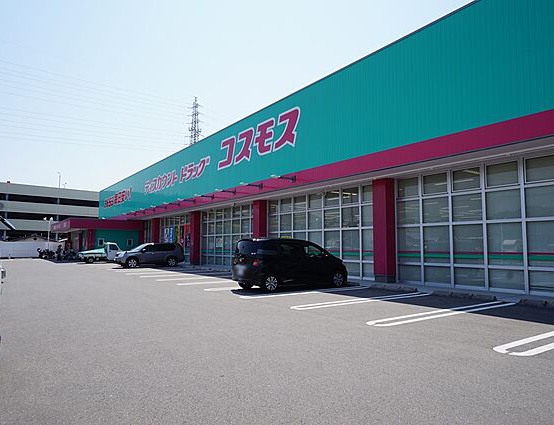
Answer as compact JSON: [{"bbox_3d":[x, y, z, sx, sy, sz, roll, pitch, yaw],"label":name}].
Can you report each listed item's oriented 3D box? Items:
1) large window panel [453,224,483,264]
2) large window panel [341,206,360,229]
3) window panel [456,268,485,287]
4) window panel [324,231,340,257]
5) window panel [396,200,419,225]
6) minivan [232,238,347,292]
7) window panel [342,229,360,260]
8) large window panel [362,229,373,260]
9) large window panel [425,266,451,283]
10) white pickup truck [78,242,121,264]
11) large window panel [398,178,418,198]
[{"bbox_3d":[6.447,1.071,13.177,0.060,1.340,1.018,4,-6,-36],"label":"large window panel"},{"bbox_3d":[3.351,0.231,17.776,0.080,0.930,1.070,4,-6,-36],"label":"large window panel"},{"bbox_3d":[6.452,2.166,13.069,0.060,0.579,0.995,4,-6,-36],"label":"window panel"},{"bbox_3d":[2.589,1.528,18.351,0.060,1.316,0.994,4,-6,-36],"label":"window panel"},{"bbox_3d":[5.242,-0.011,15.604,0.080,0.970,1.030,5,-7,-37],"label":"window panel"},{"bbox_3d":[0.569,1.750,13.630,4.220,1.715,1.720,4,-6,-33],"label":"minivan"},{"bbox_3d":[3.303,1.466,17.555,0.070,1.370,1.100,5,-7,-36],"label":"window panel"},{"bbox_3d":[4.078,1.404,17.011,0.080,1.370,1.040,5,-7,-37],"label":"large window panel"},{"bbox_3d":[5.777,2.252,14.036,0.070,0.670,1.050,5,-7,-36],"label":"large window panel"},{"bbox_3d":[-15.649,3.627,34.800,3.400,1.780,1.475,3,-6,-36],"label":"white pickup truck"},{"bbox_3d":[5.172,-0.944,15.368,0.080,0.740,0.980,4,-6,-36],"label":"large window panel"}]

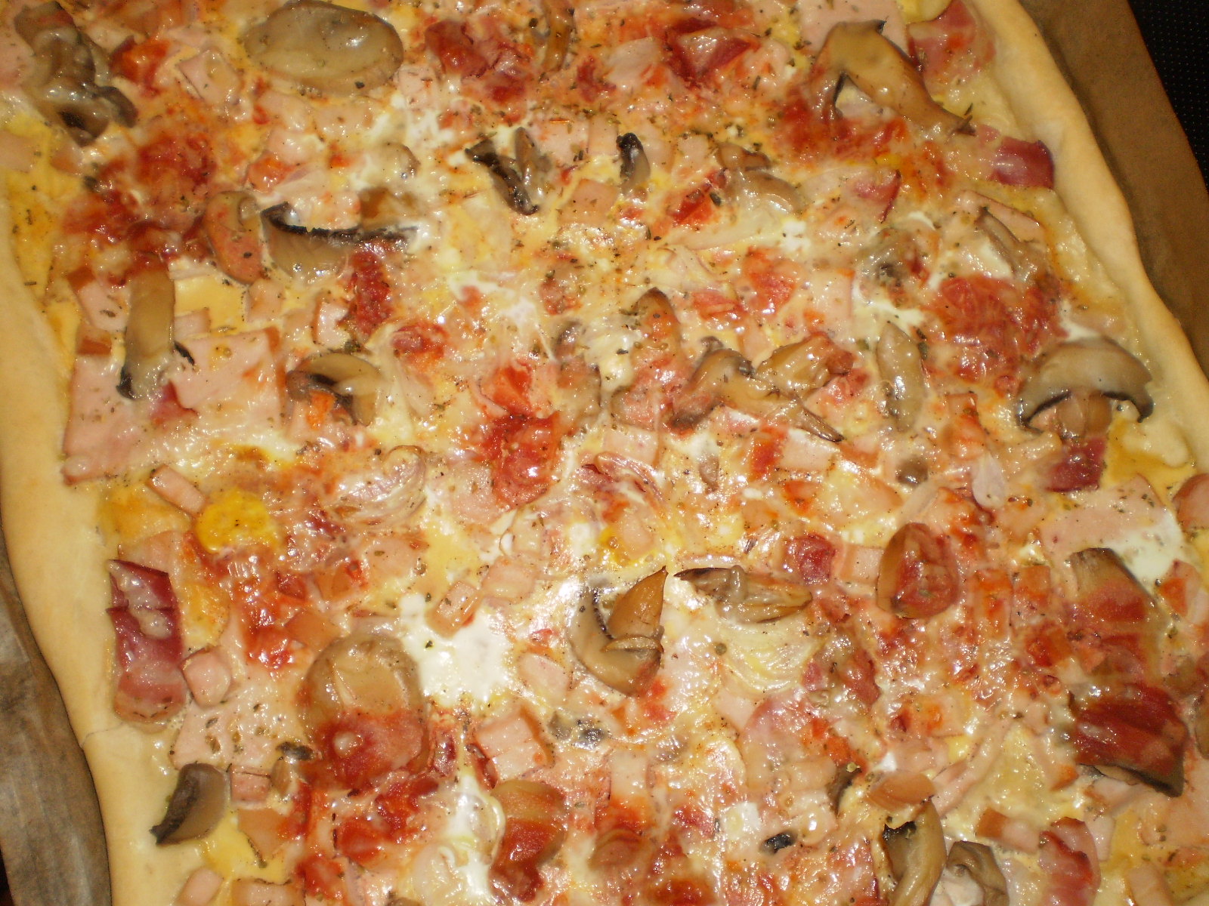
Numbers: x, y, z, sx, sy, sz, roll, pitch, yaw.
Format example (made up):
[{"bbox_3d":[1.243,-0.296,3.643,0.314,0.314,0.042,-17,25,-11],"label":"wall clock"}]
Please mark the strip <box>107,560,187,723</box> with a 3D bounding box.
[{"bbox_3d":[-0.133,0.055,0.365,0.021,0.008,0.046,-10,76,-2],"label":"strip"}]

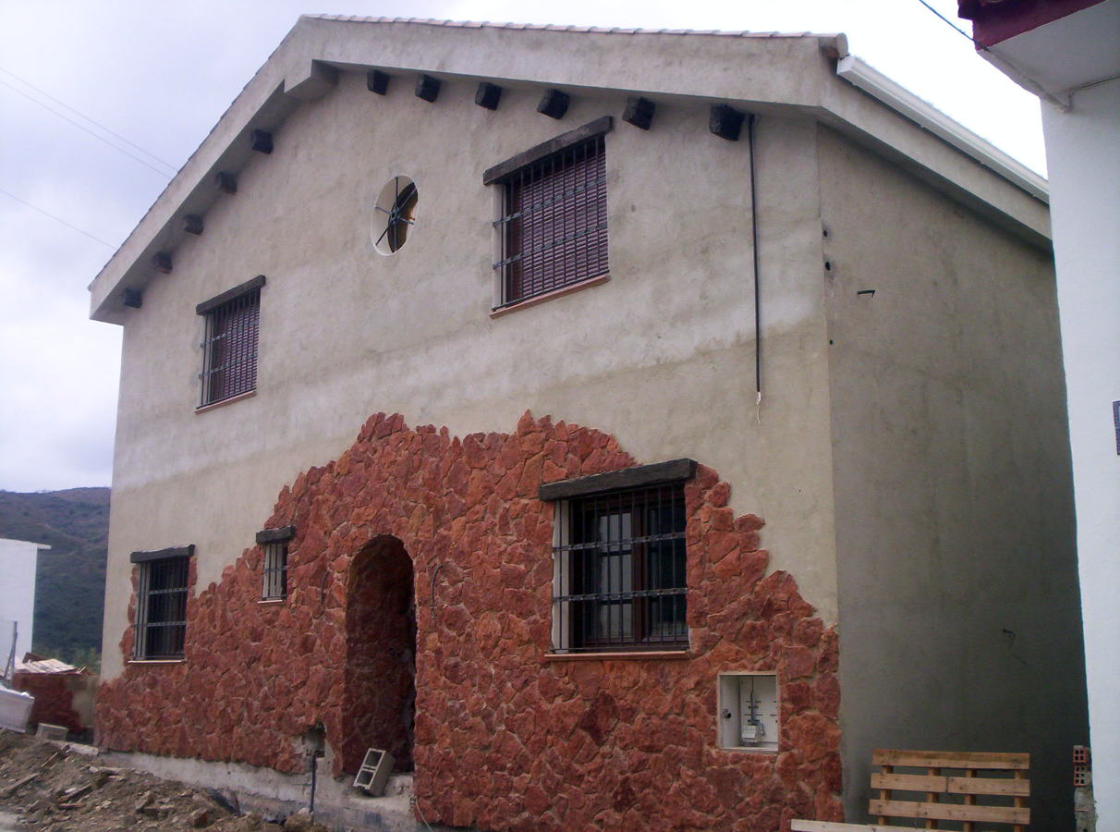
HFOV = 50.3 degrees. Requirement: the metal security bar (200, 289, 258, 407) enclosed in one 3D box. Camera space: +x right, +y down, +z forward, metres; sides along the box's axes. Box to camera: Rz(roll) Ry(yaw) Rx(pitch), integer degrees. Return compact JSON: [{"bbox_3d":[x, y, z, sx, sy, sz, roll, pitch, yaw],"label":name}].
[{"bbox_3d":[-3.798,-0.748,14.168,0.080,1.165,1.361,11,-17,-42],"label":"metal security bar"}]

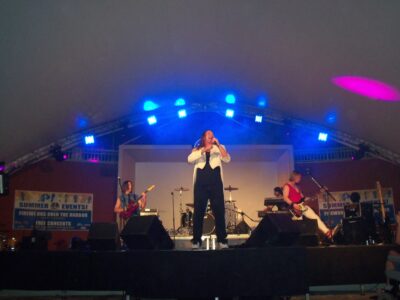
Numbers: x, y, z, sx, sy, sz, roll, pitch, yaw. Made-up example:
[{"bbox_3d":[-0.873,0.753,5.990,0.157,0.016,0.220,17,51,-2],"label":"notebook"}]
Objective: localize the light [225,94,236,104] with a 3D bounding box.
[{"bbox_3d":[0.753,-1.247,9.700,0.250,0.240,0.220,0,7,0],"label":"light"}]

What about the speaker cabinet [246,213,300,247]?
[{"bbox_3d":[1.054,1.129,5.486,0.640,0.460,0.540,11,-17,-41],"label":"speaker cabinet"}]

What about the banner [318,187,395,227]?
[{"bbox_3d":[4.501,1.662,11.300,1.950,1.000,0.030,-6,-14,24],"label":"banner"}]

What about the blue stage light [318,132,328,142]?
[{"bbox_3d":[2.962,-0.300,9.422,0.240,0.240,0.200,0,12,0],"label":"blue stage light"}]

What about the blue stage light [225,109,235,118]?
[{"bbox_3d":[0.718,-0.888,9.561,0.240,0.240,0.200,0,12,0],"label":"blue stage light"}]

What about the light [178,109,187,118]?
[{"bbox_3d":[-0.429,-0.894,9.622,0.210,0.210,0.200,0,7,0],"label":"light"}]

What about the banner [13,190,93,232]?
[{"bbox_3d":[-4.561,1.893,12.192,2.320,1.200,0.030,3,-14,-11],"label":"banner"}]

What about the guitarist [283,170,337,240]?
[{"bbox_3d":[2.365,1.215,8.447,1.000,1.500,0.700,-10,-16,36],"label":"guitarist"}]

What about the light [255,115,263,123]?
[{"bbox_3d":[1.428,-0.769,9.594,0.210,0.210,0.200,0,7,0],"label":"light"}]

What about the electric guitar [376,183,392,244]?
[{"bbox_3d":[3.211,1.070,6.837,0.300,1.060,0.080,-7,-18,7],"label":"electric guitar"}]

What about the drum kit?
[{"bbox_3d":[0.257,1.607,10.615,1.900,1.350,1.500,0,-13,0],"label":"drum kit"}]

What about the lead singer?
[{"bbox_3d":[0.133,0.548,5.819,0.620,1.740,0.450,0,-12,0],"label":"lead singer"}]

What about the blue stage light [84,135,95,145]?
[{"bbox_3d":[-2.647,-0.251,9.410,0.240,0.240,0.200,0,12,0],"label":"blue stage light"}]

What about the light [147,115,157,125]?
[{"bbox_3d":[-1.171,-0.732,9.586,0.220,0.220,0.200,0,7,0],"label":"light"}]

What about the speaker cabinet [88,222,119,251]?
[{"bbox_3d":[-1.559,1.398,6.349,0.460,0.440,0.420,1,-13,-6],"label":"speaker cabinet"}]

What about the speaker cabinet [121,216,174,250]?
[{"bbox_3d":[-0.733,1.129,5.486,0.560,0.460,0.520,-11,-17,41],"label":"speaker cabinet"}]

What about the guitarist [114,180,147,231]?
[{"bbox_3d":[-1.588,1.420,9.109,0.720,1.480,0.500,6,-14,-24],"label":"guitarist"}]

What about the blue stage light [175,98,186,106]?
[{"bbox_3d":[-0.478,-1.151,9.623,0.270,0.210,0.200,0,12,0],"label":"blue stage light"}]

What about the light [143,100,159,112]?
[{"bbox_3d":[-1.209,-1.051,9.599,0.340,0.270,0.240,0,12,0],"label":"light"}]

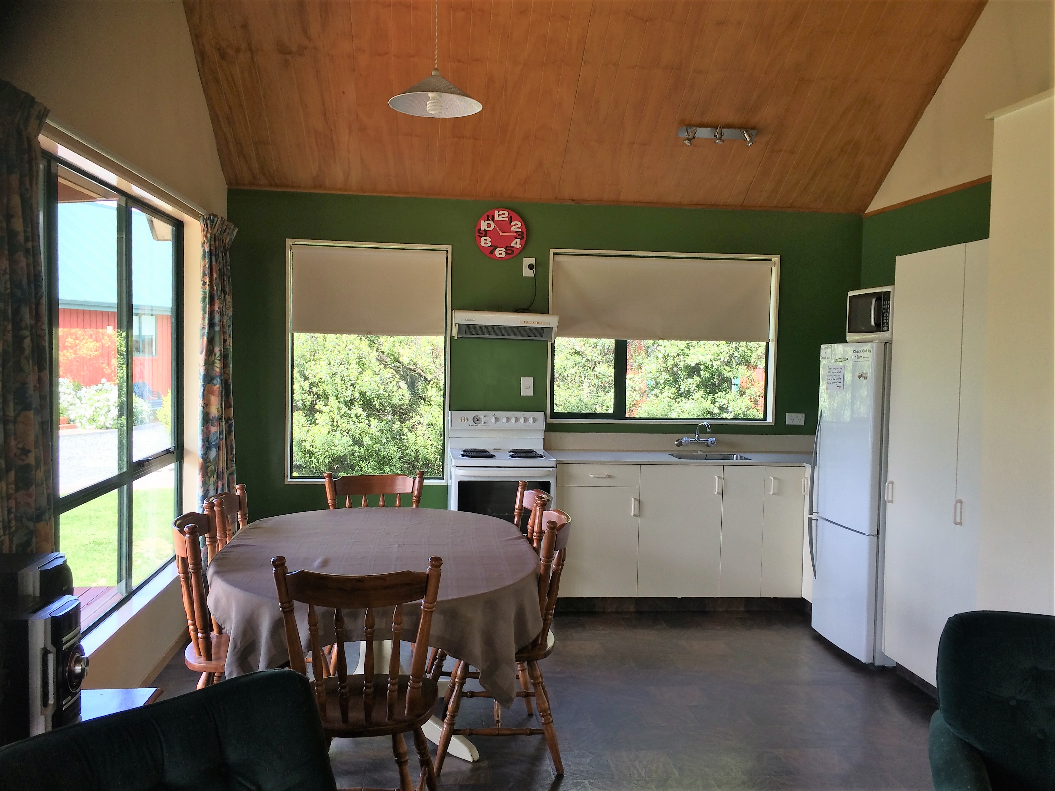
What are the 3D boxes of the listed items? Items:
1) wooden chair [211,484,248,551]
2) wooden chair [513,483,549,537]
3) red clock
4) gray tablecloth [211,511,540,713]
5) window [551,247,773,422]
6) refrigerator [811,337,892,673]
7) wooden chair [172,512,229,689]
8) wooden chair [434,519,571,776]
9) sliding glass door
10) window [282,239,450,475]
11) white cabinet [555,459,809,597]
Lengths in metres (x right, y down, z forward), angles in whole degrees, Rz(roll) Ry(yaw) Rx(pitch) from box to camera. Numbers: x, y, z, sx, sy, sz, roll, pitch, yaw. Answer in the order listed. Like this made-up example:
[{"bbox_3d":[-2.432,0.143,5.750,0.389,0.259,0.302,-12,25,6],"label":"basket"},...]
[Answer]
[{"bbox_3d":[-1.082,0.876,3.724,0.490,0.940,0.450,1,3,-7],"label":"wooden chair"},{"bbox_3d":[-0.147,0.851,3.857,0.503,0.896,0.493,1,3,-8],"label":"wooden chair"},{"bbox_3d":[-0.167,-1.024,5.610,0.330,0.330,0.040,1,3,-7],"label":"red clock"},{"bbox_3d":[-0.593,0.985,3.614,1.260,0.755,1.670,1,3,-7],"label":"gray tablecloth"},{"bbox_3d":[0.873,-0.368,5.678,1.495,1.080,0.101,1,3,-6],"label":"window"},{"bbox_3d":[1.944,0.546,4.639,0.690,1.630,0.580,1,3,-7],"label":"refrigerator"},{"bbox_3d":[-0.978,0.863,3.235,0.503,0.896,0.493,1,3,-11],"label":"wooden chair"},{"bbox_3d":[-0.093,0.876,3.342,0.503,0.896,0.493,1,3,-6],"label":"wooden chair"},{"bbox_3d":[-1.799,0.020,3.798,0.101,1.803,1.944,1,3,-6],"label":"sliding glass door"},{"bbox_3d":[-0.987,-0.194,5.493,0.991,1.484,0.101,1,3,-6],"label":"window"},{"bbox_3d":[0.894,0.791,5.556,1.510,0.808,0.580,1,3,-7],"label":"white cabinet"}]

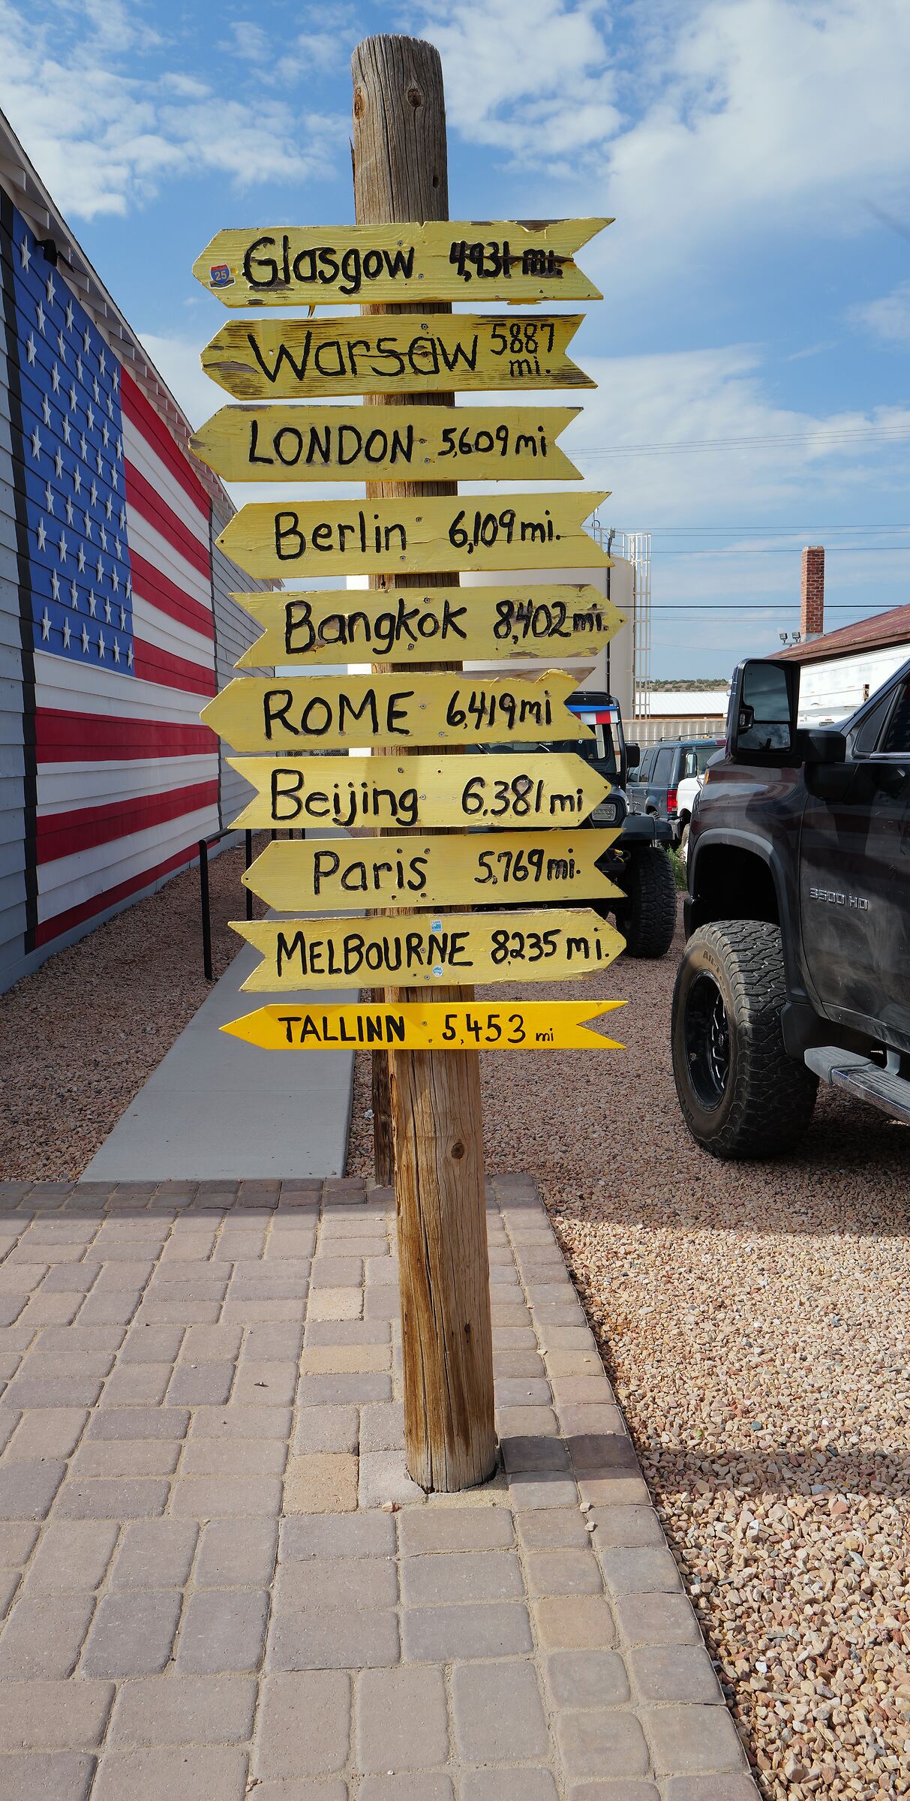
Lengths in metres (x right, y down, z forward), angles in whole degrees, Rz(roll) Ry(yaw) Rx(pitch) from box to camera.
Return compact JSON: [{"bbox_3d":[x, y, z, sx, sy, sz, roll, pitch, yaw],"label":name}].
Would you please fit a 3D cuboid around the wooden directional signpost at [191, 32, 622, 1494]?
[{"bbox_3d":[-0.074,-0.191,2.774,0.820,2.780,0.210,-2,6,0],"label":"wooden directional signpost"}]

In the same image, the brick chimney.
[{"bbox_3d":[8.166,-7.012,32.000,0.390,2.120,0.390,0,6,-3],"label":"brick chimney"}]

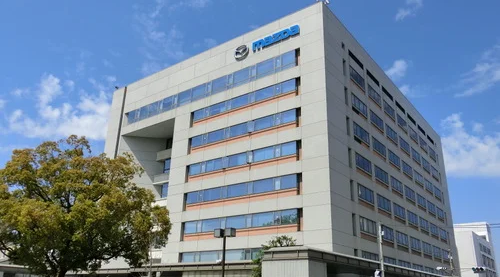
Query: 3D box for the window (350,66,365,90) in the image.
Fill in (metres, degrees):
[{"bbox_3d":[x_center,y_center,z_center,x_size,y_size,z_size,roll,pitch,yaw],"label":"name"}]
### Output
[{"bbox_3d":[14.674,-8.058,56.931,0.150,1.850,4.850,-14,-26,35],"label":"window"}]

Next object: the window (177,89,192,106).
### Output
[{"bbox_3d":[-9.325,-5.904,59.781,2.836,2.098,0.180,-14,-26,35],"label":"window"}]

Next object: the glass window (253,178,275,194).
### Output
[{"bbox_3d":[1.525,5.270,46.224,2.738,1.383,0.200,-14,-26,35],"label":"glass window"}]

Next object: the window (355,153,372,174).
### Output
[{"bbox_3d":[13.608,3.072,49.907,0.180,1.682,4.676,-14,-26,35],"label":"window"}]

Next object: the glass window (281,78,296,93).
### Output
[{"bbox_3d":[4.707,-6.214,51.052,1.950,1.400,0.150,-14,-26,35],"label":"glass window"}]

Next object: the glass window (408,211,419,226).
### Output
[{"bbox_3d":[24.105,11.849,61.593,0.180,1.683,4.676,-14,-26,35],"label":"glass window"}]

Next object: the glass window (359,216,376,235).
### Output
[{"bbox_3d":[13.438,9.983,47.266,0.200,1.648,4.704,-14,-26,35],"label":"glass window"}]

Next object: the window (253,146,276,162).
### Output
[{"bbox_3d":[1.505,1.755,45.491,2.780,1.360,0.170,-14,-26,35],"label":"window"}]

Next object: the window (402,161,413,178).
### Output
[{"bbox_3d":[24.295,4.822,64.305,0.180,1.682,4.676,-14,-26,35],"label":"window"}]

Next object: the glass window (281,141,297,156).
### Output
[{"bbox_3d":[4.253,1.222,45.695,1.901,1.451,0.200,-14,-26,35],"label":"glass window"}]

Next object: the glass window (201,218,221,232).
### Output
[{"bbox_3d":[-4.665,10.408,50.047,3.058,1.485,0.180,-14,-26,35],"label":"glass window"}]

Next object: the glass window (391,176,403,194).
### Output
[{"bbox_3d":[20.650,6.656,58.612,0.200,1.693,4.682,-14,-26,35],"label":"glass window"}]

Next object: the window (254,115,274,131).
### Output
[{"bbox_3d":[1.692,-1.754,49.021,2.732,1.389,0.200,-14,-26,35],"label":"window"}]

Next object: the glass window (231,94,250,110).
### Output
[{"bbox_3d":[-1.239,-4.488,52.546,2.774,1.409,0.200,-14,-26,35],"label":"glass window"}]

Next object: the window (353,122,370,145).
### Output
[{"bbox_3d":[13.704,-0.490,51.282,0.180,1.682,4.676,-14,-26,35],"label":"window"}]

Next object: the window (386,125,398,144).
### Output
[{"bbox_3d":[19.921,-0.528,58.600,0.170,1.620,4.420,-14,-26,35],"label":"window"}]

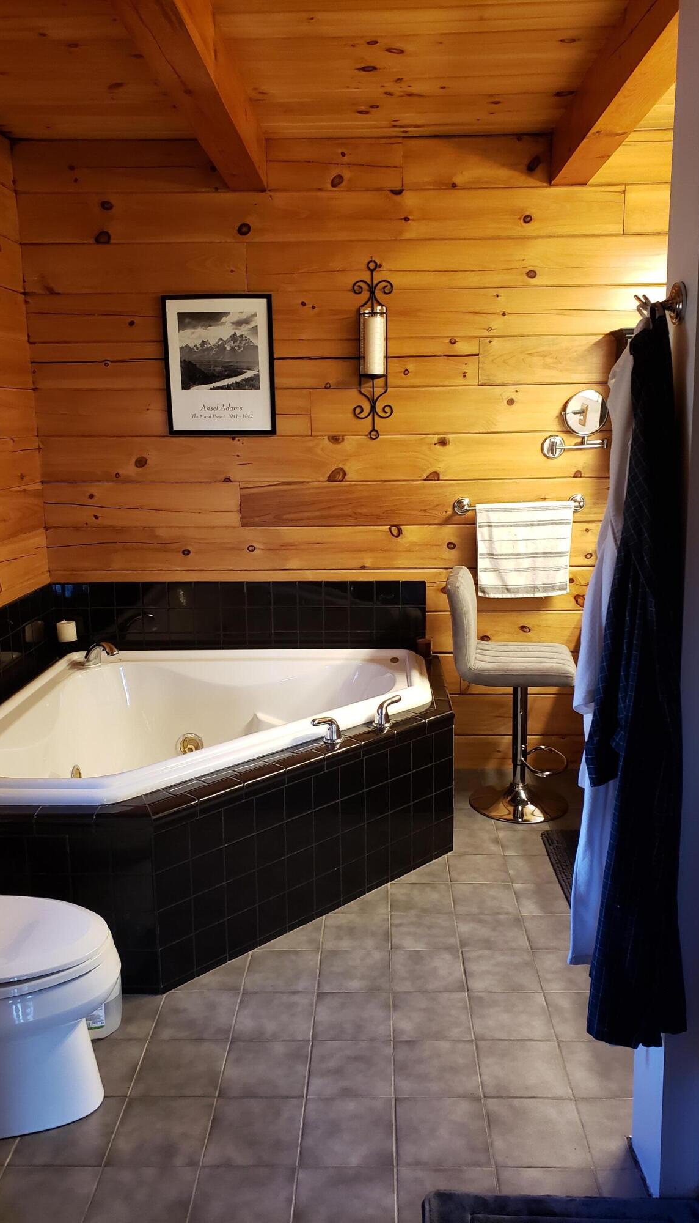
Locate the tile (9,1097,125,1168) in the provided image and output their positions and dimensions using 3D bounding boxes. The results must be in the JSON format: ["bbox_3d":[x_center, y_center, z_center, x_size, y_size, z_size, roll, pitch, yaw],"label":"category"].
[{"bbox_3d":[-0.603,1.127,1.991,0.198,0.010,0.197,-1,11,2],"label":"tile"}]

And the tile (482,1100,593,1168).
[{"bbox_3d":[0.396,1.109,1.950,0.197,0.010,0.197,-1,11,2],"label":"tile"}]

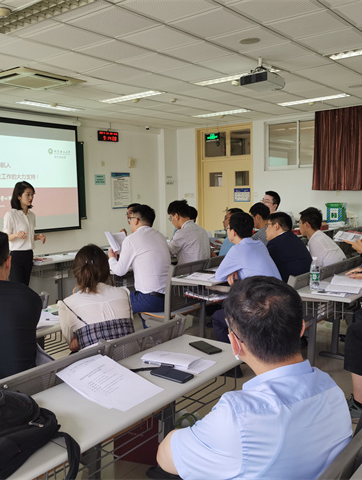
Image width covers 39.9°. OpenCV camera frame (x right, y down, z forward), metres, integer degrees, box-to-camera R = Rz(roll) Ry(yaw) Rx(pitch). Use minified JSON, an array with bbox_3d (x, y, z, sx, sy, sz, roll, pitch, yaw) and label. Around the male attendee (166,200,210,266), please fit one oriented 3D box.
[{"bbox_3d":[0.035,0.303,4.826,0.720,1.370,0.500,3,7,38],"label":"male attendee"}]

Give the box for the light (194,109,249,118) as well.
[{"bbox_3d":[0.757,-2.353,9.284,1.200,0.080,0.300,3,7,38],"label":"light"}]

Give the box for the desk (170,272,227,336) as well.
[{"bbox_3d":[0.405,0.657,4.271,0.450,0.750,1.030,3,7,38],"label":"desk"}]

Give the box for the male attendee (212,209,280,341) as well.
[{"bbox_3d":[0.550,0.437,4.061,0.700,1.330,0.500,3,7,38],"label":"male attendee"}]

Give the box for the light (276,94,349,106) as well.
[{"bbox_3d":[2.112,-2.269,8.034,1.180,0.080,0.280,3,7,38],"label":"light"}]

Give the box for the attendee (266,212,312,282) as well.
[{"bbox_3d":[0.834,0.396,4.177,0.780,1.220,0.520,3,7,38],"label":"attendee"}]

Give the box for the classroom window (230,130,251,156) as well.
[{"bbox_3d":[1.219,-2.008,10.355,0.530,0.550,0.050,3,7,38],"label":"classroom window"}]

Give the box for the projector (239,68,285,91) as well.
[{"bbox_3d":[0.882,-1.691,5.339,0.325,0.110,0.385,3,7,38],"label":"projector"}]

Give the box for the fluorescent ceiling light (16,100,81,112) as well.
[{"bbox_3d":[-2.147,-2.234,8.262,0.300,0.080,1.200,3,7,38],"label":"fluorescent ceiling light"}]

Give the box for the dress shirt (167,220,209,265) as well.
[{"bbox_3d":[0.170,0.096,4.704,0.440,0.560,0.480,3,7,38],"label":"dress shirt"}]

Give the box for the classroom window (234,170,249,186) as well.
[{"bbox_3d":[1.257,-1.253,10.209,0.335,0.300,0.050,3,7,38],"label":"classroom window"}]

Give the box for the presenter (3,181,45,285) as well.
[{"bbox_3d":[-1.451,0.268,4.706,0.360,1.650,0.430,2,7,34],"label":"presenter"}]

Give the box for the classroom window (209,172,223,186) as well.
[{"bbox_3d":[0.753,-1.279,10.602,0.335,0.300,0.050,3,7,38],"label":"classroom window"}]

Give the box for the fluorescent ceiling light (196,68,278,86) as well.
[{"bbox_3d":[0.686,-2.116,6.445,1.200,0.080,0.300,3,7,38],"label":"fluorescent ceiling light"}]

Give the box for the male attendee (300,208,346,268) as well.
[{"bbox_3d":[1.381,0.334,4.902,0.680,1.330,0.500,3,7,38],"label":"male attendee"}]

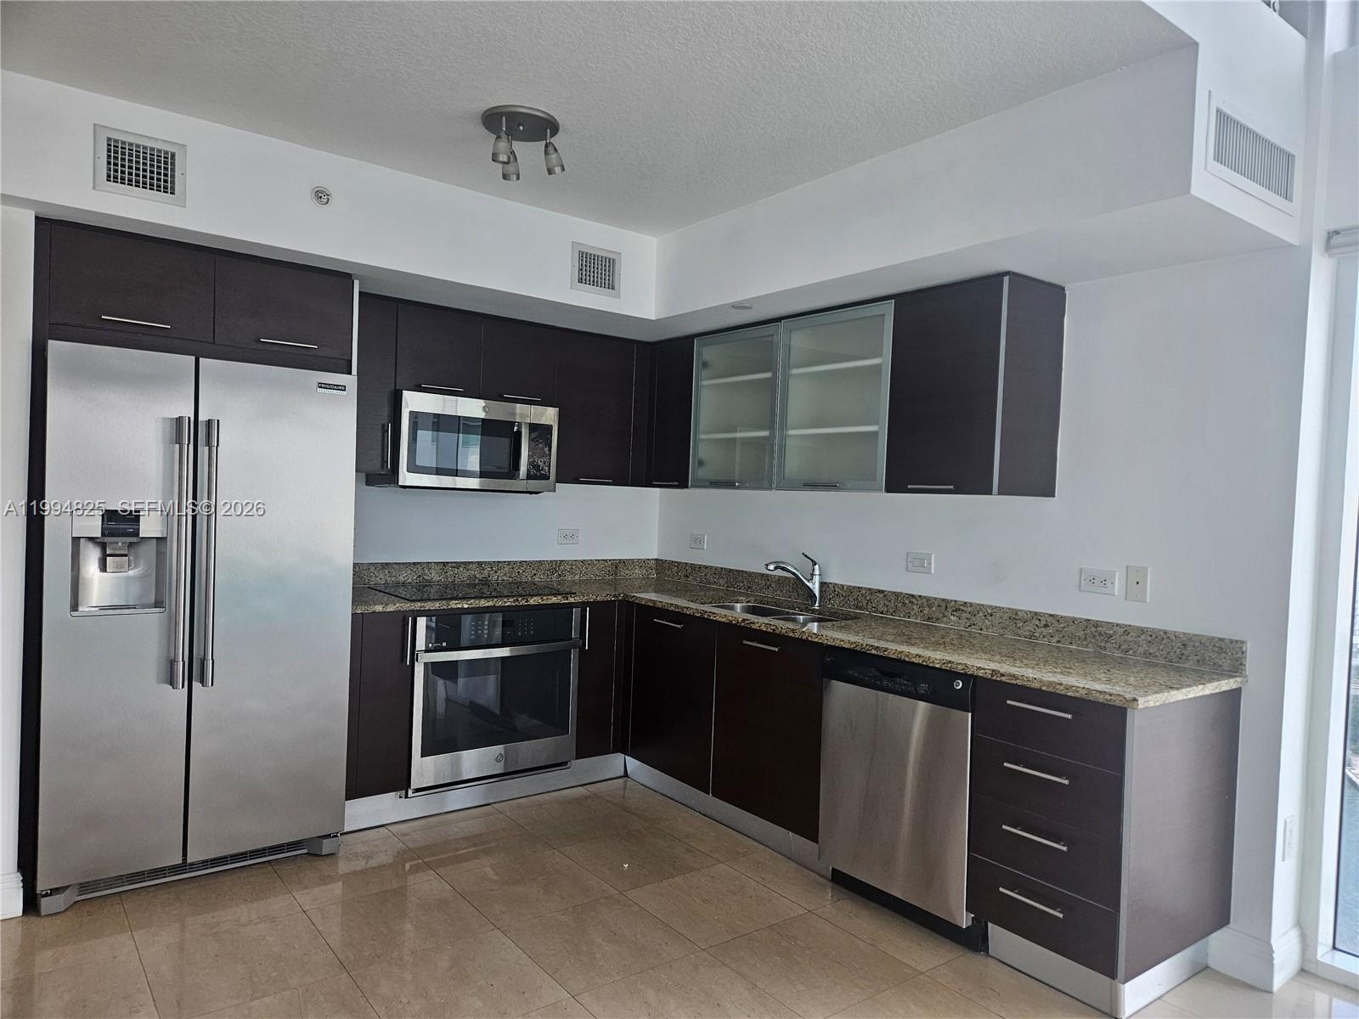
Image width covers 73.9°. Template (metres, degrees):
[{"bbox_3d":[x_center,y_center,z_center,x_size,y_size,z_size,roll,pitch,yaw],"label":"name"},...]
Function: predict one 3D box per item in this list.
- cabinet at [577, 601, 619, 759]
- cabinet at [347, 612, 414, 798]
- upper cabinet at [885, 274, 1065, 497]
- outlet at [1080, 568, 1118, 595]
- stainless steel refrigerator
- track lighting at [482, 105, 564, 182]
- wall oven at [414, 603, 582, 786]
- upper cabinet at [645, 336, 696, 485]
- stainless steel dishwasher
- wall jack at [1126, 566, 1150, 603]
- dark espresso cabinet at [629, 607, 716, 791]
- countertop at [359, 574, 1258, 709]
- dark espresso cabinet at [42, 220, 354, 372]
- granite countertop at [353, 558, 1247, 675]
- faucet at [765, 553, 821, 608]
[{"bbox_3d":[-0.562,0.762,4.361,0.202,0.708,0.634,2,1,-37],"label":"cabinet"},{"bbox_3d":[-1.359,0.740,3.762,0.258,0.708,0.634,2,1,-37],"label":"cabinet"},{"bbox_3d":[1.055,-0.418,3.251,0.345,0.739,0.471,1,1,-37],"label":"upper cabinet"},{"bbox_3d":[1.409,0.243,3.039,0.008,0.081,0.129,1,1,-37],"label":"outlet"},{"bbox_3d":[-1.781,0.371,3.302,0.919,1.767,0.808,1,1,-37],"label":"stainless steel refrigerator"},{"bbox_3d":[-0.492,-1.122,2.800,0.242,0.160,0.242,2,1,0],"label":"track lighting"},{"bbox_3d":[-0.922,0.770,4.028,0.748,0.692,0.630,1,1,-37],"label":"wall oven"},{"bbox_3d":[0.091,-0.469,4.531,0.332,0.727,0.349,2,1,-37],"label":"upper cabinet"},{"bbox_3d":[0.920,0.868,3.100,0.610,0.750,0.609,1,1,-37],"label":"stainless steel dishwasher"},{"bbox_3d":[1.482,0.242,2.922,0.008,0.112,0.073,2,1,-37],"label":"wall jack"},{"bbox_3d":[0.210,0.801,4.087,0.620,0.707,0.610,1,1,-37],"label":"dark espresso cabinet"},{"bbox_3d":[0.011,0.433,3.299,1.899,0.028,3.015,2,1,-37],"label":"countertop"},{"bbox_3d":[-1.792,-0.709,3.345,0.949,0.365,0.679,2,1,-37],"label":"dark espresso cabinet"},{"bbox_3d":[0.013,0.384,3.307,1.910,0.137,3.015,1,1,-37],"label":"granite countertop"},{"bbox_3d":[0.501,0.308,3.906,0.305,0.241,0.060,2,1,-27],"label":"faucet"}]

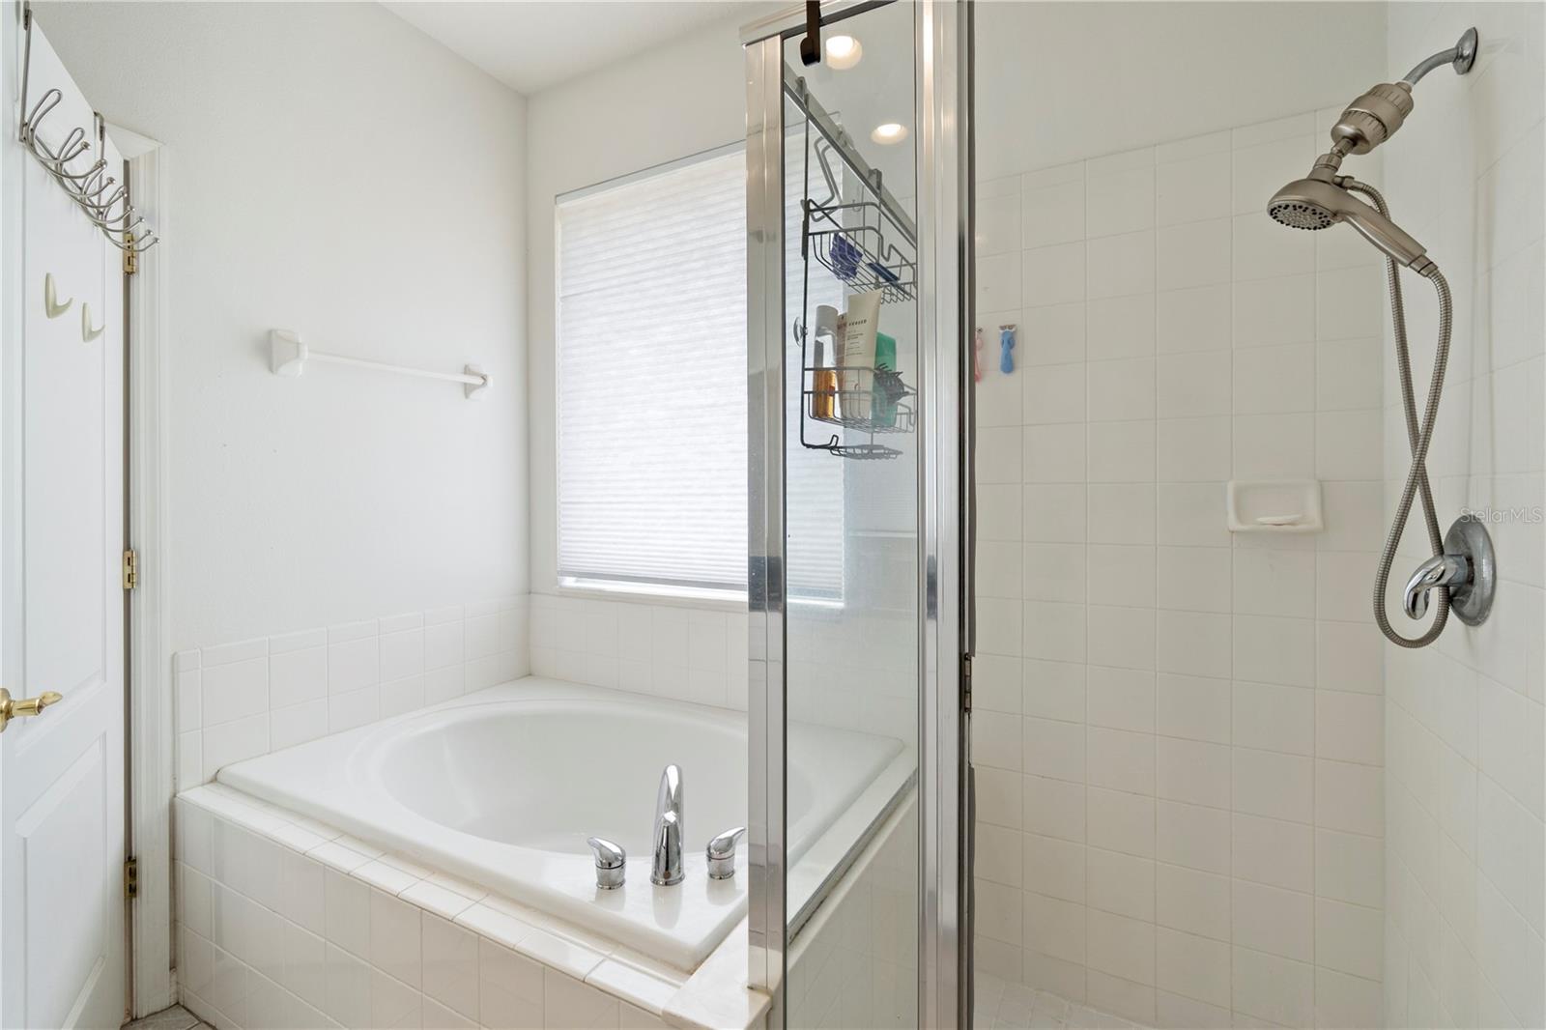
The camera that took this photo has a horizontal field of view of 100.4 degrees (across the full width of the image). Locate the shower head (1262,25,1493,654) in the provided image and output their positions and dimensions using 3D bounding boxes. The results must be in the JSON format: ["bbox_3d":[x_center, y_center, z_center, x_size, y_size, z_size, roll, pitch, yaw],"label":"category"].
[{"bbox_3d":[0.998,-0.274,1.086,0.267,0.982,0.155,0,1,27],"label":"shower head"}]

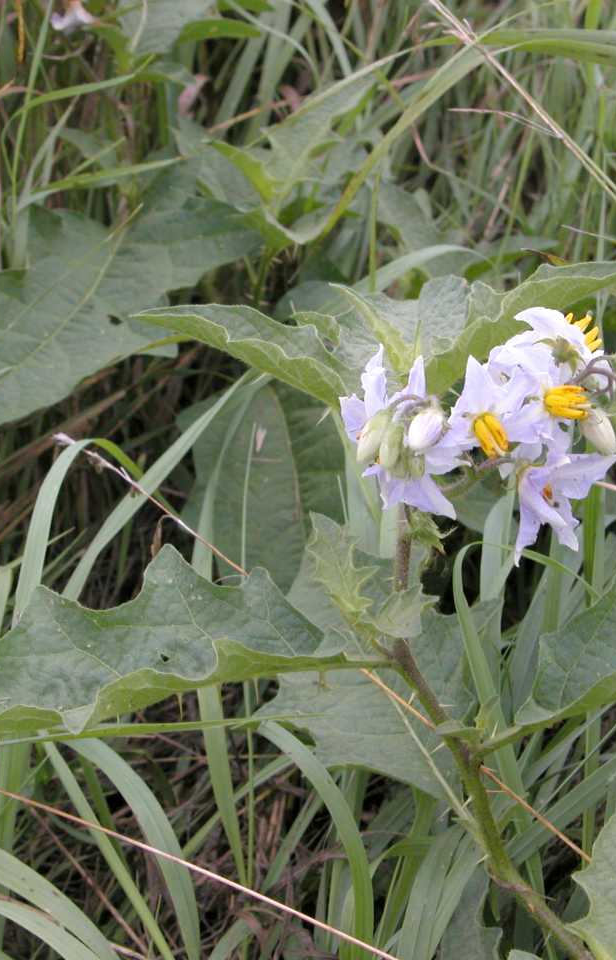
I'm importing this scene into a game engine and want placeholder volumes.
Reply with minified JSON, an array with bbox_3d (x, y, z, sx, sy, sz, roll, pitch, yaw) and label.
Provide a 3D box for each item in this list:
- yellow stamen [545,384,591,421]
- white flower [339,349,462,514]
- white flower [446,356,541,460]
[{"bbox_3d":[0.045,-0.013,0.424,0.009,0.006,0.006,7,30,40],"label":"yellow stamen"},{"bbox_3d":[0.016,-0.008,0.432,0.025,0.028,0.011,18,20,26],"label":"white flower"},{"bbox_3d":[0.032,-0.013,0.430,0.020,0.021,0.010,-8,32,-12],"label":"white flower"}]

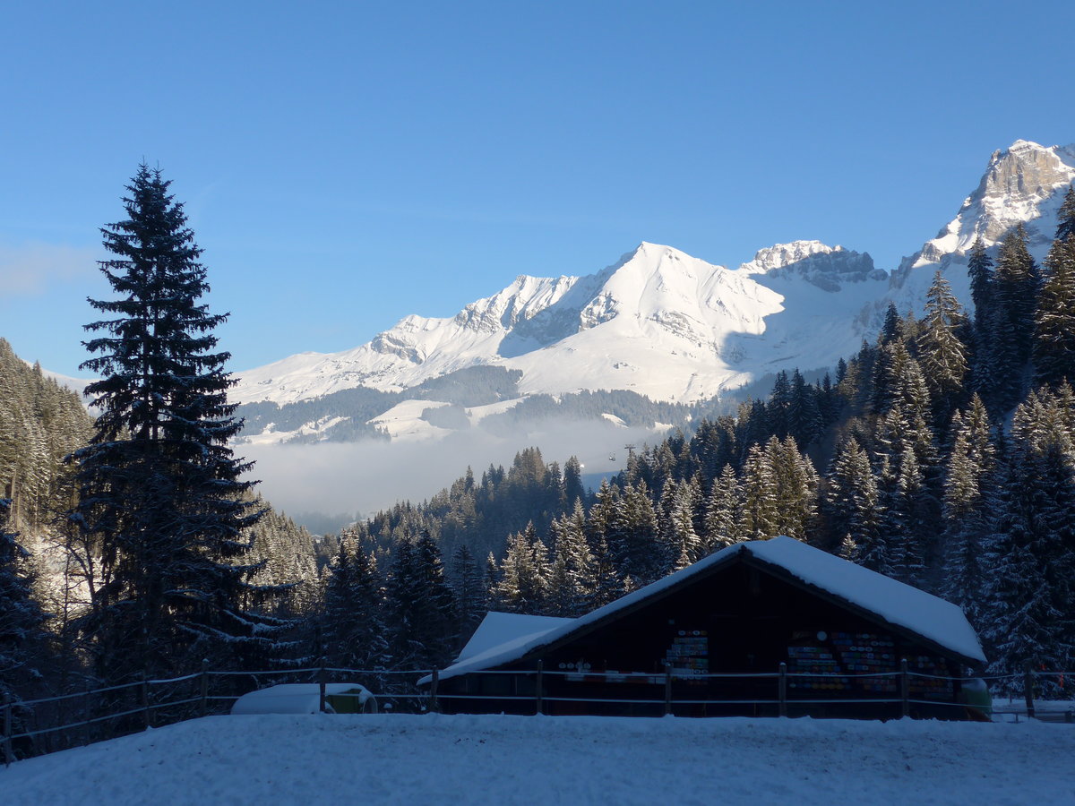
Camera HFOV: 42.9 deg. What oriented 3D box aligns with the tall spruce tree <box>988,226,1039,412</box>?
[{"bbox_3d":[57.495,-10.006,165.000,6.270,22.720,6.270,0,-4,0],"label":"tall spruce tree"}]

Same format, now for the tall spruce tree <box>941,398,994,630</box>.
[{"bbox_3d":[40.953,10.781,130.000,5.110,22.500,5.110,0,-4,0],"label":"tall spruce tree"}]

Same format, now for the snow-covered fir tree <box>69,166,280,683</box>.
[{"bbox_3d":[-13.858,1.023,52.000,7.910,20.150,7.910,0,-4,0],"label":"snow-covered fir tree"}]

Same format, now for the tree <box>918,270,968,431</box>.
[{"bbox_3d":[54.883,-7.095,185.000,6.790,21.590,6.790,0,-4,0],"label":"tree"}]

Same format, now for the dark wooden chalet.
[{"bbox_3d":[5.800,6.798,42.959,15.300,5.600,13.000,-1,-4,15],"label":"dark wooden chalet"}]

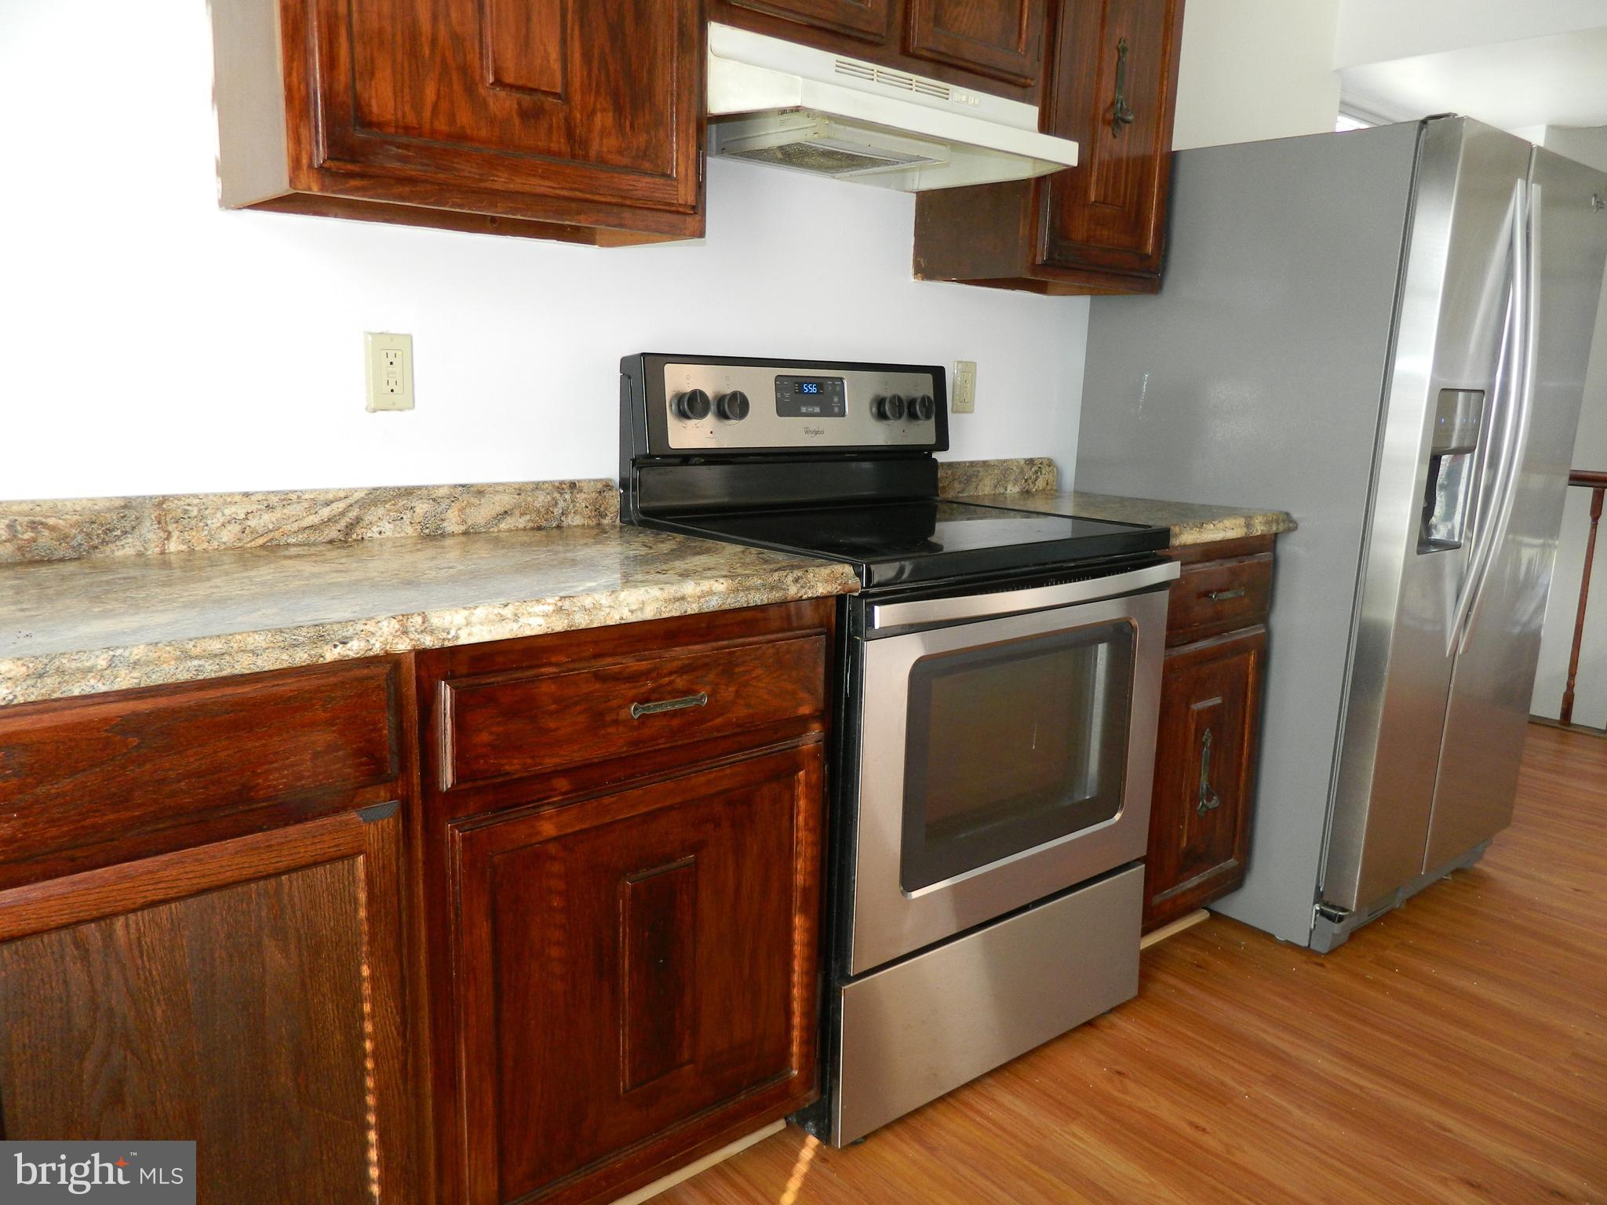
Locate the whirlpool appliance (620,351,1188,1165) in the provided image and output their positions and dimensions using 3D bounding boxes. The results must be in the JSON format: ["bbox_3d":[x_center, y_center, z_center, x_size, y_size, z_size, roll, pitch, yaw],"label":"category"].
[{"bbox_3d":[0.171,0.172,2.141,0.757,1.207,0.697,-7,14,-39],"label":"whirlpool appliance"}]

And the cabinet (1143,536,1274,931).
[{"bbox_3d":[0.610,0.231,2.605,0.468,0.811,0.630,-7,14,-39],"label":"cabinet"}]

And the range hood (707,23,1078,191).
[{"bbox_3d":[0.103,-0.858,2.062,0.760,0.135,0.458,-7,14,-39],"label":"range hood"}]

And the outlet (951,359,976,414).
[{"bbox_3d":[0.370,-0.493,2.663,0.072,0.115,0.010,-7,14,-39],"label":"outlet"}]

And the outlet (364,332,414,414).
[{"bbox_3d":[-0.646,-0.361,1.822,0.071,0.117,0.013,-7,14,-39],"label":"outlet"}]

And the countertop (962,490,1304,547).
[{"bbox_3d":[0.632,-0.186,2.531,0.508,0.038,0.640,-7,14,-39],"label":"countertop"}]

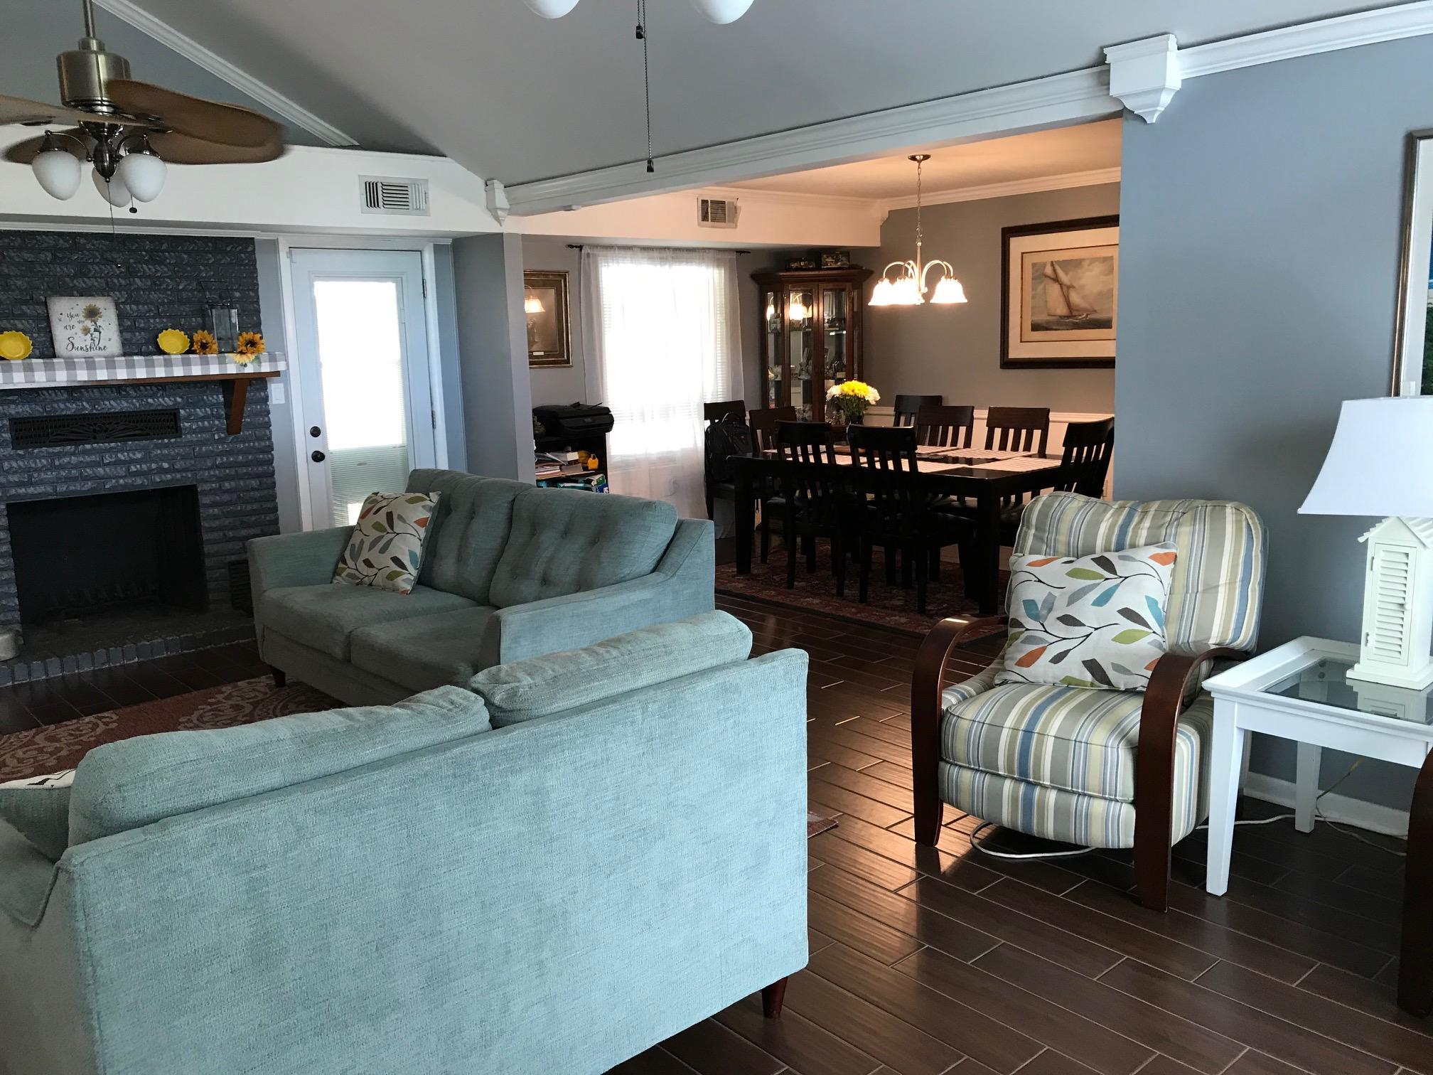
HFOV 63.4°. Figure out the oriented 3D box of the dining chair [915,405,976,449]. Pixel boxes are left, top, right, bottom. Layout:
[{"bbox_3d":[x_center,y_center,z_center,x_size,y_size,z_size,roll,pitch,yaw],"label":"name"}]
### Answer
[{"bbox_3d":[1.350,-0.327,7.619,0.570,1.025,0.465,-10,13,-41],"label":"dining chair"}]

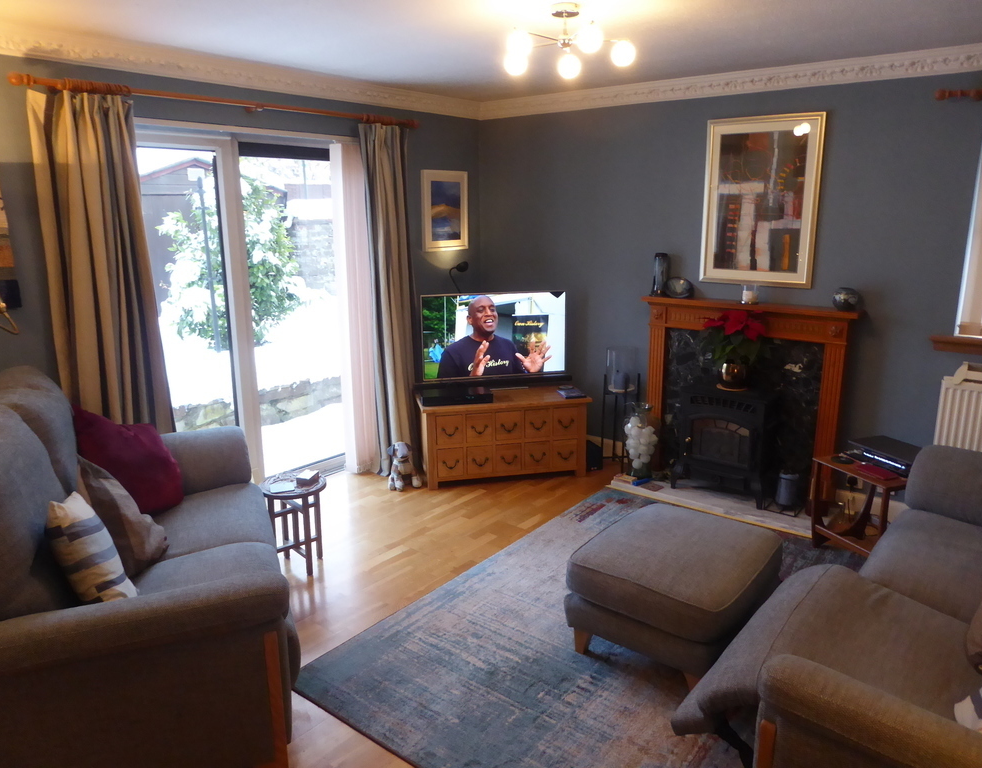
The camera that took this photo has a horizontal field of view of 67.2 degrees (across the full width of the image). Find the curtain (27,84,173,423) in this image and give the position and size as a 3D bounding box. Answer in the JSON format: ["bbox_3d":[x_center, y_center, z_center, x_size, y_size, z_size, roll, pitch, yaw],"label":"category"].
[{"bbox_3d":[-1.775,-0.213,3.444,0.130,2.112,0.420,11,17,39],"label":"curtain"}]

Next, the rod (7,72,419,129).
[{"bbox_3d":[-1.208,-1.446,3.869,0.085,0.065,2.314,11,17,39],"label":"rod"}]

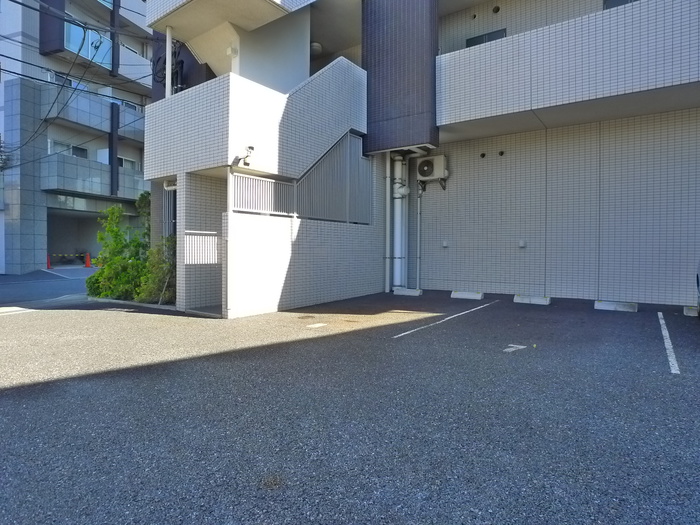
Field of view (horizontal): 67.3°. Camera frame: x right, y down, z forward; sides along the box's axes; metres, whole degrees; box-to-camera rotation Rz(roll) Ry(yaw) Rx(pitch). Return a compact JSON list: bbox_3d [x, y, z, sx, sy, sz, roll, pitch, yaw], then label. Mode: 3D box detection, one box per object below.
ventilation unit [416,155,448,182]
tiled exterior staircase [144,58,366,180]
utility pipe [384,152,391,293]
[{"bbox_3d":[1.891,-2.154,12.050,0.770,0.550,0.300,2,2,41],"label":"ventilation unit"},{"bbox_3d":[-1.660,-2.660,9.950,2.500,2.500,3.550,1,1,39],"label":"tiled exterior staircase"},{"bbox_3d":[0.849,-0.905,11.900,0.120,3.170,0.120,0,1,0],"label":"utility pipe"}]

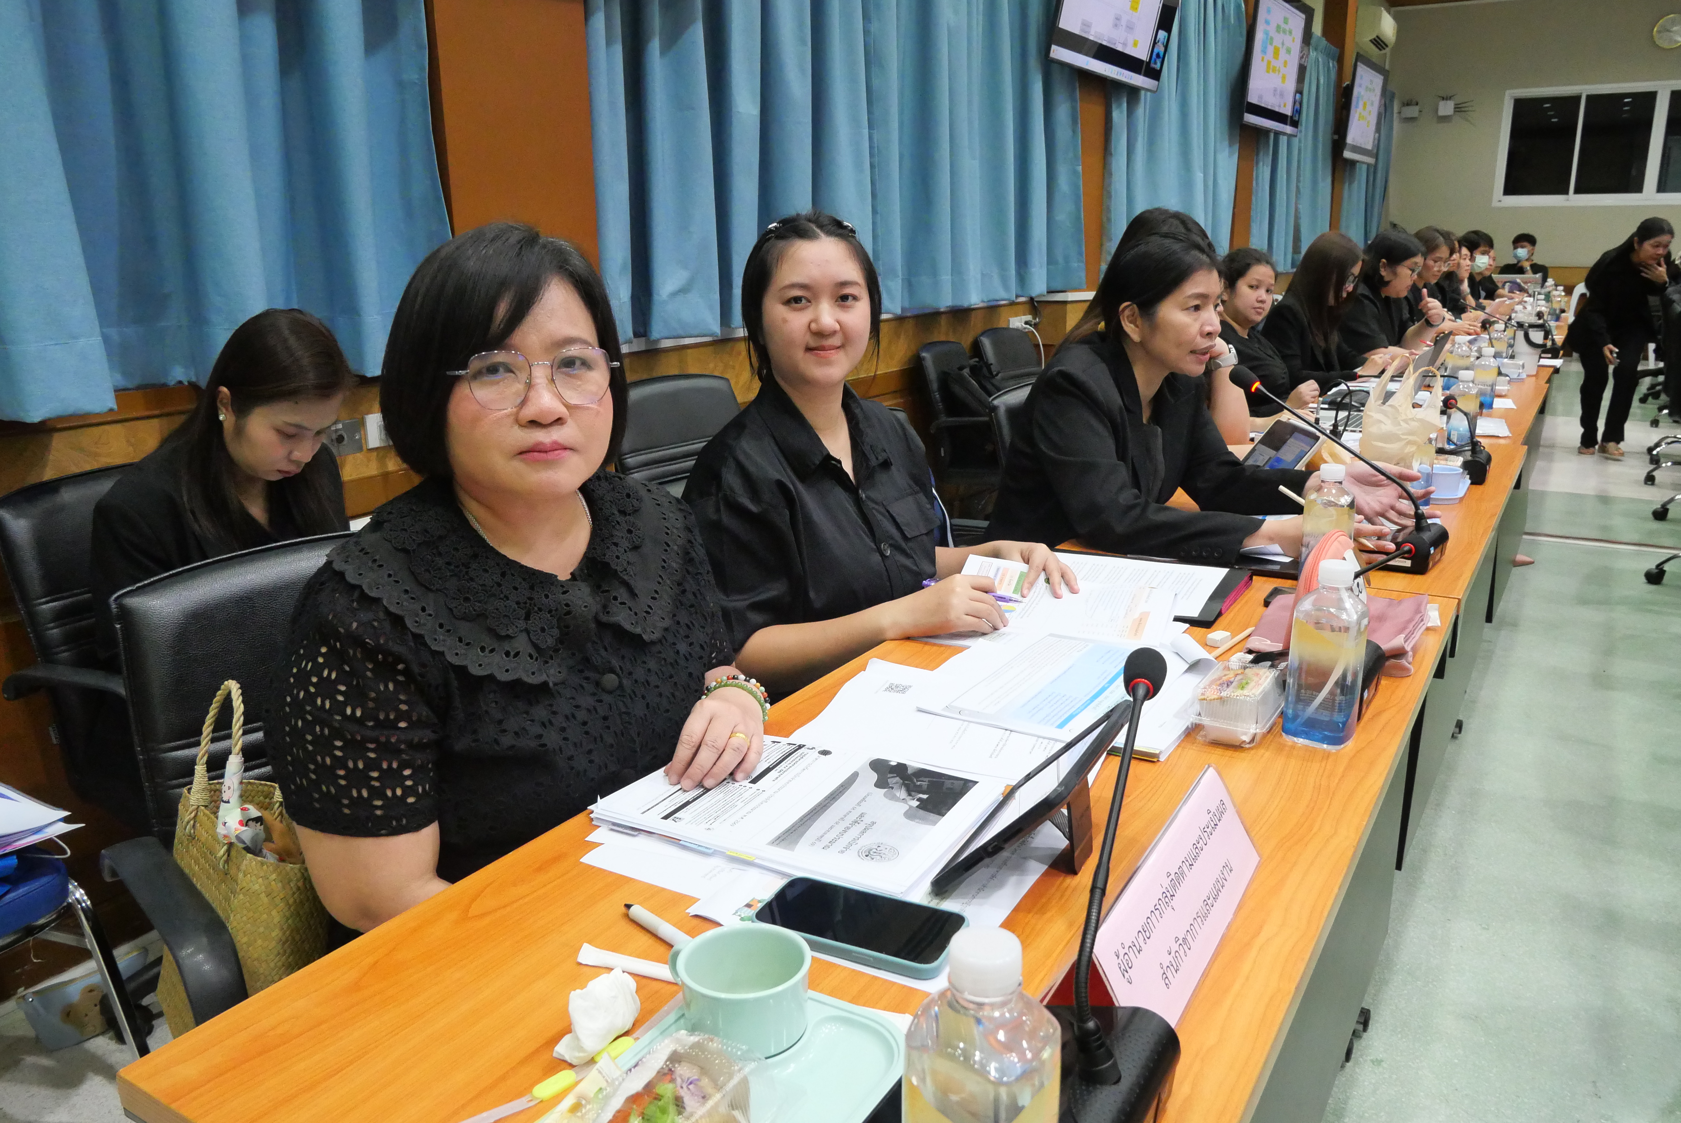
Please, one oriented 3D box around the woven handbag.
[{"bbox_3d":[-0.575,0.295,1.080,0.140,0.390,0.250,-15,21,-40],"label":"woven handbag"}]

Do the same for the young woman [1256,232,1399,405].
[{"bbox_3d":[1.649,-0.449,3.759,0.650,1.260,0.490,9,19,33],"label":"young woman"}]

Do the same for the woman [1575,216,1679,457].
[{"bbox_3d":[4.447,-1.254,6.324,0.450,1.310,0.520,-10,18,-30],"label":"woman"}]

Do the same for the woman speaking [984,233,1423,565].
[{"bbox_3d":[0.571,0.065,2.015,0.800,1.260,0.520,9,19,33],"label":"woman speaking"}]

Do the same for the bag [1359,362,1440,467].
[{"bbox_3d":[1.240,-0.331,2.486,0.190,0.240,0.150,9,19,33],"label":"bag"}]

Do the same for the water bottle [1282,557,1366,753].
[{"bbox_3d":[0.506,0.089,1.147,0.067,0.186,0.067,9,19,33],"label":"water bottle"}]

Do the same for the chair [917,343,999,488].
[{"bbox_3d":[0.579,-0.288,3.873,0.600,0.930,0.600,6,17,25],"label":"chair"}]

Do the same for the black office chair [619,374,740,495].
[{"bbox_3d":[-0.186,-0.011,2.945,0.600,0.930,0.600,10,19,35],"label":"black office chair"}]

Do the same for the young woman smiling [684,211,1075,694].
[{"bbox_3d":[0.075,0.193,1.521,0.530,1.300,0.650,-16,21,-42],"label":"young woman smiling"}]

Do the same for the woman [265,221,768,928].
[{"bbox_3d":[-0.237,0.355,1.006,0.510,1.280,0.640,-12,19,-33],"label":"woman"}]

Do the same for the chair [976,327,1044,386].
[{"bbox_3d":[0.895,-0.471,4.501,0.600,0.930,0.600,9,19,33],"label":"chair"}]

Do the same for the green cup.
[{"bbox_3d":[-0.068,0.277,0.739,0.104,0.054,0.086,10,19,34],"label":"green cup"}]

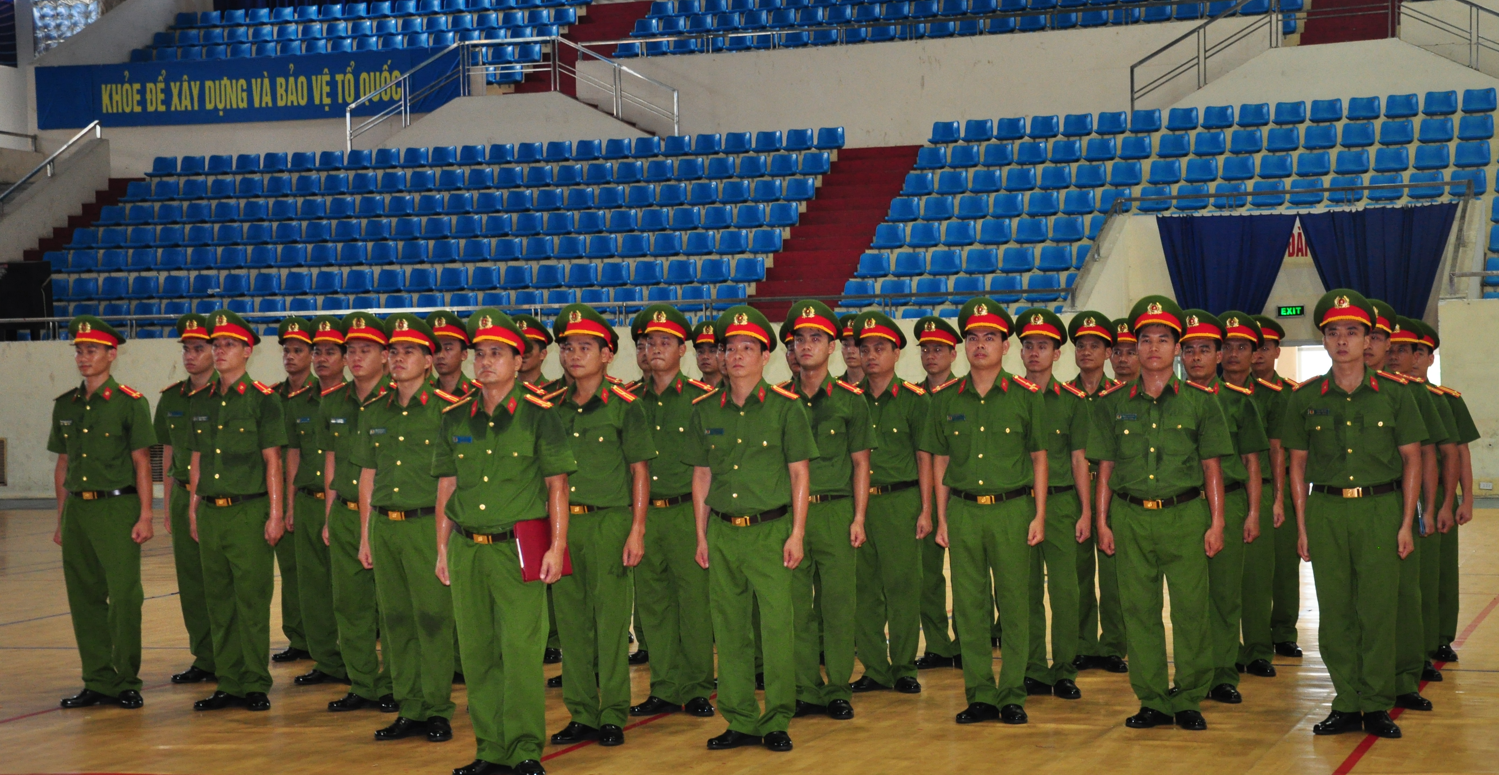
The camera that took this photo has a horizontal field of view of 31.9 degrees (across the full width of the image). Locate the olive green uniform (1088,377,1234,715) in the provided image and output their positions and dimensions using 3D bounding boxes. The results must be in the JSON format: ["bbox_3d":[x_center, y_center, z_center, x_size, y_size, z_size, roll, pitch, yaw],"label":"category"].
[{"bbox_3d":[1.697,0.649,10.800,0.580,1.400,0.280,-1,1,19],"label":"olive green uniform"}]

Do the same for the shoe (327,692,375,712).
[{"bbox_3d":[-1.794,1.411,11.947,0.280,0.102,0.103,-2,1,-44],"label":"shoe"}]

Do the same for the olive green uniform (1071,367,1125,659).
[{"bbox_3d":[1.696,0.634,12.750,0.520,1.411,0.280,-1,1,19],"label":"olive green uniform"}]

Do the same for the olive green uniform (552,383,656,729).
[{"bbox_3d":[-0.654,0.695,10.800,0.570,1.424,0.300,-1,0,20],"label":"olive green uniform"}]

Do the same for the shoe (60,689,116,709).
[{"bbox_3d":[-3.142,1.465,12.495,0.285,0.100,0.102,-1,0,-40],"label":"shoe"}]

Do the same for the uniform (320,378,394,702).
[{"bbox_3d":[-1.747,0.705,12.078,0.560,1.490,0.300,-1,0,20],"label":"uniform"}]

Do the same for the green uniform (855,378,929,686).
[{"bbox_3d":[0.644,0.674,12.366,0.520,1.437,0.290,-1,0,19],"label":"green uniform"}]

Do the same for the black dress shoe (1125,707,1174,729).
[{"bbox_3d":[1.674,1.366,11.021,0.102,0.100,0.285,-1,0,45],"label":"black dress shoe"}]

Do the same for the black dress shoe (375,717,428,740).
[{"bbox_3d":[-1.479,1.431,11.132,0.102,0.102,0.285,-1,0,43],"label":"black dress shoe"}]

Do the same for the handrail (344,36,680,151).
[{"bbox_3d":[-3.705,-4.568,40.668,5.588,1.582,0.150,-1,0,19],"label":"handrail"}]

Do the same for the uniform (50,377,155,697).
[{"bbox_3d":[-3.016,0.693,12.200,0.525,1.489,0.280,-1,1,19],"label":"uniform"}]

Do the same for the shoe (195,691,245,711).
[{"bbox_3d":[-2.452,1.440,12.206,0.285,0.100,0.102,-1,0,-43],"label":"shoe"}]

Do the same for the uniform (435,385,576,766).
[{"bbox_3d":[-0.927,0.706,9.896,0.560,1.429,0.310,-1,0,19],"label":"uniform"}]

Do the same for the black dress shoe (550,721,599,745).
[{"bbox_3d":[-0.702,1.405,10.803,0.285,0.100,0.102,-1,0,-44],"label":"black dress shoe"}]

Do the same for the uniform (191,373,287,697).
[{"bbox_3d":[-2.363,0.678,12.138,0.500,1.487,0.290,-1,0,19],"label":"uniform"}]

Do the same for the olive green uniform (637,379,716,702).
[{"bbox_3d":[-0.327,0.675,11.699,0.520,1.464,0.290,-1,0,19],"label":"olive green uniform"}]

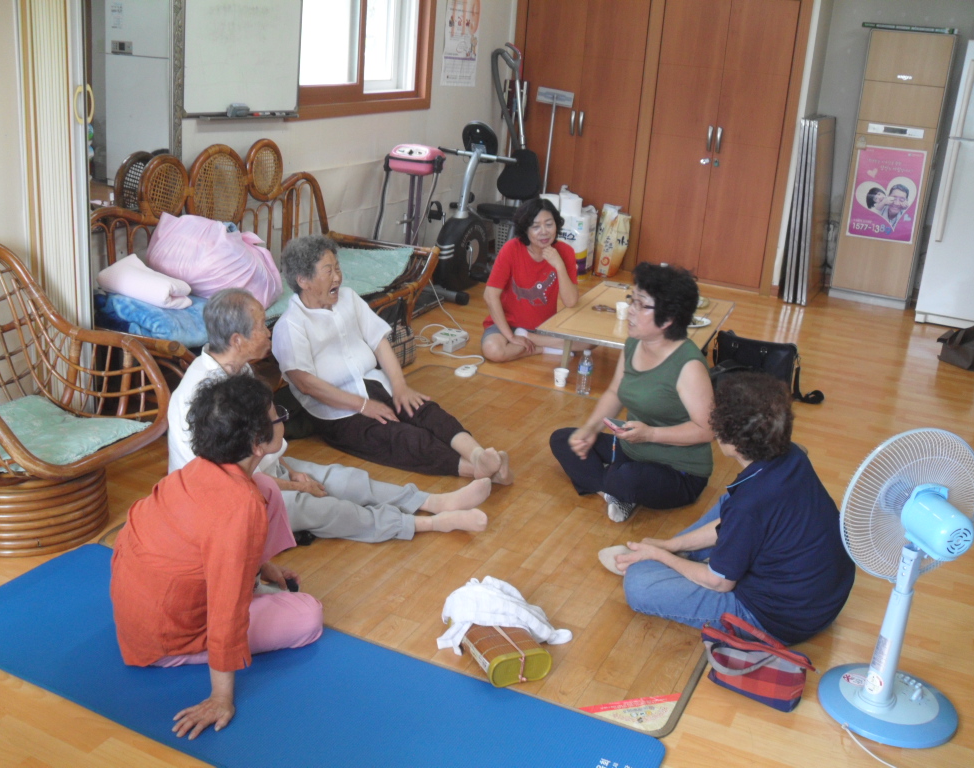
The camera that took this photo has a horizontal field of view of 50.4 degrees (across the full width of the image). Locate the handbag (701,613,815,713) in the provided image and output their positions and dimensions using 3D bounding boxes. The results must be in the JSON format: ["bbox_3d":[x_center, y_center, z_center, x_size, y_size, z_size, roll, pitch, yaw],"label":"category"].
[{"bbox_3d":[0.676,0.688,2.595,0.270,0.165,0.120,17,22,33],"label":"handbag"}]

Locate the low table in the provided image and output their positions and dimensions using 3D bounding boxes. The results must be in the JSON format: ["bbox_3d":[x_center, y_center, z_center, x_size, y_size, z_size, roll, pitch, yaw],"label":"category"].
[{"bbox_3d":[0.766,-0.215,5.220,0.750,0.274,1.195,11,20,20],"label":"low table"}]

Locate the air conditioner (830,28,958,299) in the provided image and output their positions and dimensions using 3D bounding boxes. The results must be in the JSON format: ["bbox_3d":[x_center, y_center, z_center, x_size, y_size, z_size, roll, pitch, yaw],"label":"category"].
[{"bbox_3d":[2.666,-1.402,6.832,0.486,1.722,0.324,13,21,26],"label":"air conditioner"}]

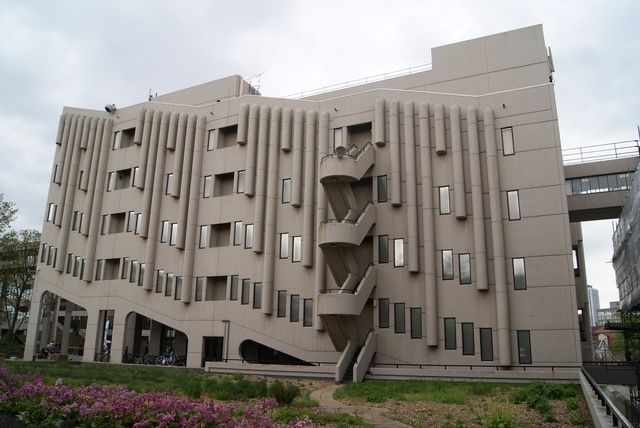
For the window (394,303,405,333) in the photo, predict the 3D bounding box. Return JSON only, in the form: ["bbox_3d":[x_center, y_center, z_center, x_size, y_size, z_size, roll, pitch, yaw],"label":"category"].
[{"bbox_3d":[4.576,5.964,27.512,0.600,1.688,0.150,-6,-16,25],"label":"window"}]

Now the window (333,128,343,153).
[{"bbox_3d":[1.217,-4.932,32.060,0.600,1.688,0.150,-6,-16,25],"label":"window"}]

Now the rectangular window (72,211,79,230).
[{"bbox_3d":[-20.351,0.614,40.054,0.570,1.630,0.150,-5,-15,25],"label":"rectangular window"}]

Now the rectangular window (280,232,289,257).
[{"bbox_3d":[-2.272,2.084,30.880,0.570,1.630,0.150,-5,-15,25],"label":"rectangular window"}]

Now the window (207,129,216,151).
[{"bbox_3d":[-8.145,-5.538,36.126,0.590,1.660,0.130,-6,-16,26],"label":"window"}]

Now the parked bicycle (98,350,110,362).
[{"bbox_3d":[-16.149,10.679,36.000,1.700,1.000,0.550,-5,-15,25],"label":"parked bicycle"}]

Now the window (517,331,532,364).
[{"bbox_3d":[10.820,7.037,25.363,0.610,1.719,0.150,-5,-14,26],"label":"window"}]

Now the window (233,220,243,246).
[{"bbox_3d":[-5.933,1.447,35.115,0.610,1.719,0.150,-5,-14,26],"label":"window"}]

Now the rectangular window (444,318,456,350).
[{"bbox_3d":[7.401,6.780,27.150,0.610,1.719,0.150,-5,-14,26],"label":"rectangular window"}]

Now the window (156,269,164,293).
[{"bbox_3d":[-12.424,5.294,37.510,0.610,1.719,0.150,-5,-14,26],"label":"window"}]

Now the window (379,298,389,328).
[{"bbox_3d":[3.912,6.042,29.083,0.610,1.719,0.150,-5,-14,26],"label":"window"}]

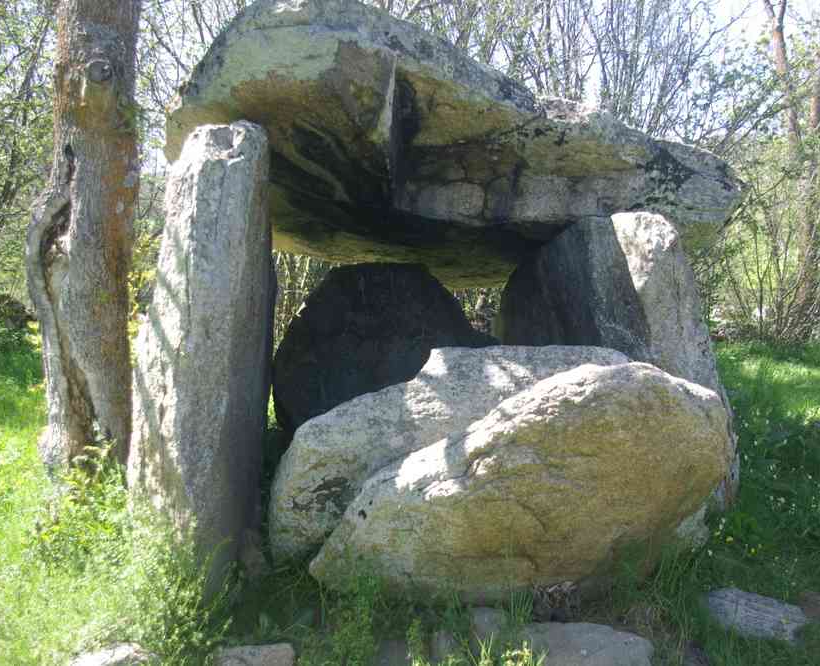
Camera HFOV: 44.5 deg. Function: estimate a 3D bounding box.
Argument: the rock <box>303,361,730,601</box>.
[{"bbox_3d":[0.510,0.660,4.720,1.900,1.030,0.680,0,4,0],"label":"rock"}]

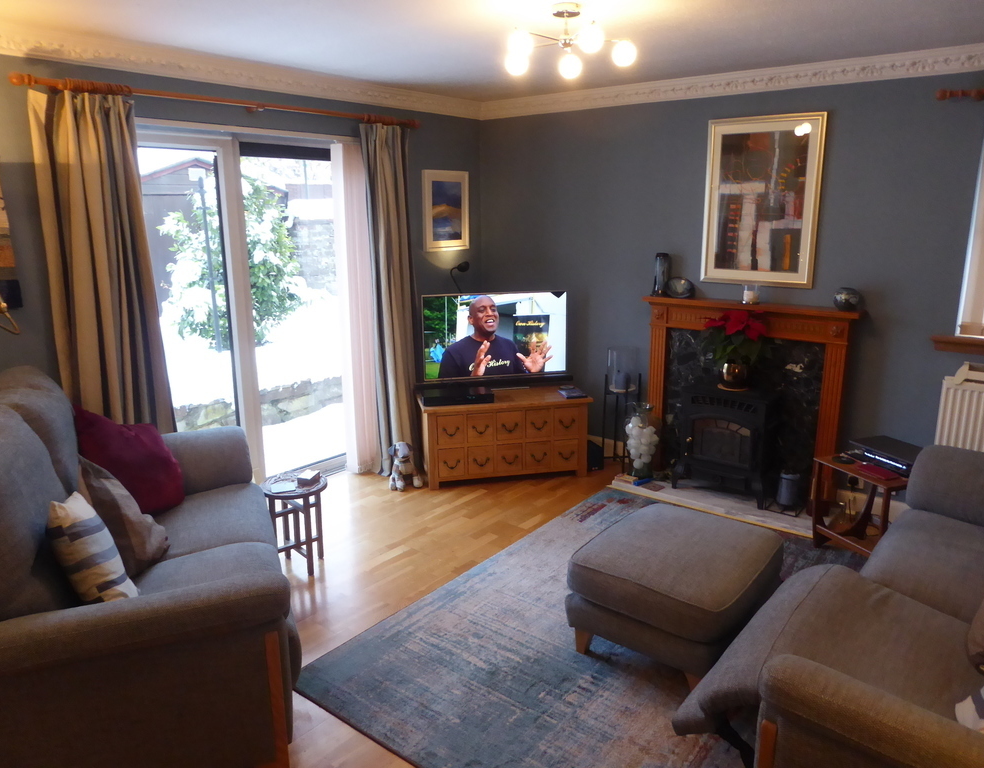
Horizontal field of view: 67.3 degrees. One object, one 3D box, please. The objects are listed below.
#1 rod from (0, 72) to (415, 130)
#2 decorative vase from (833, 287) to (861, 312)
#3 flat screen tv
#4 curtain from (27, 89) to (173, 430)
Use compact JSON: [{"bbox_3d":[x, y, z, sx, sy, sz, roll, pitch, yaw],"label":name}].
[{"bbox_3d":[-1.208,-1.446,3.869,0.085,0.065,2.314,11,17,39],"label":"rod"},{"bbox_3d":[1.886,-0.449,3.910,0.142,0.127,0.142,10,17,36],"label":"decorative vase"},{"bbox_3d":[0.026,-0.314,4.859,0.968,0.571,0.080,-3,14,-14],"label":"flat screen tv"},{"bbox_3d":[-1.775,-0.213,3.444,0.130,2.112,0.420,11,17,39],"label":"curtain"}]

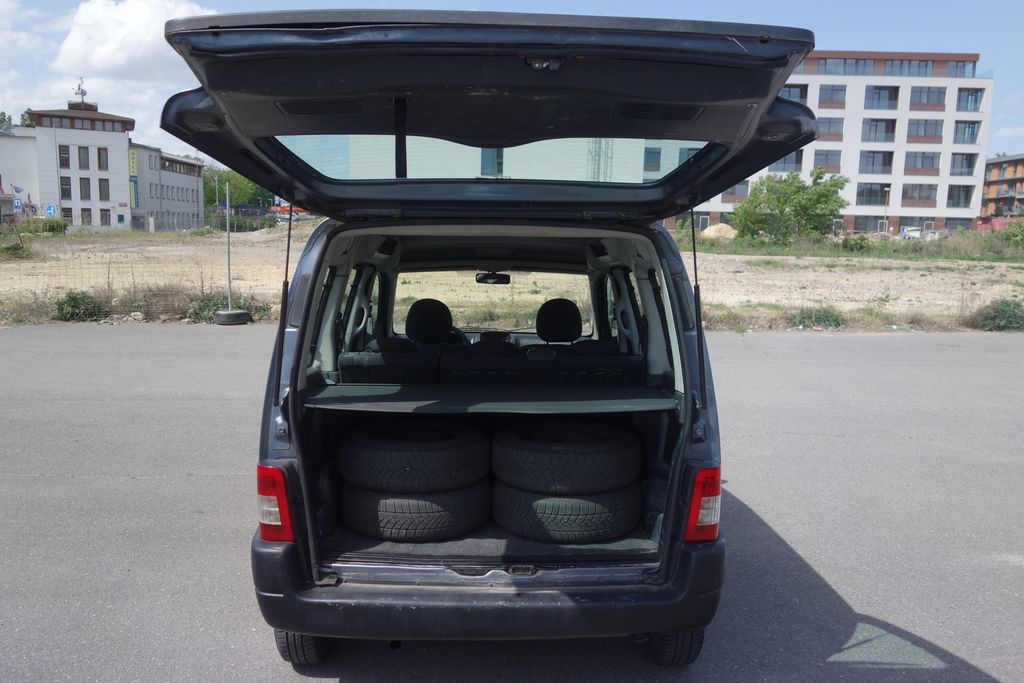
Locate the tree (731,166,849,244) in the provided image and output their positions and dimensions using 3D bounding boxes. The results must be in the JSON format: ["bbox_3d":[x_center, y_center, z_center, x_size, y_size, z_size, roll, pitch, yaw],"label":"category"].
[{"bbox_3d":[18.465,-8.983,53.000,7.600,5.300,7.000,1,8,0],"label":"tree"}]

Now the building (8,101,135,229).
[{"bbox_3d":[-44.725,-17.607,81.777,10.200,12.200,10.500,-3,9,-28],"label":"building"}]

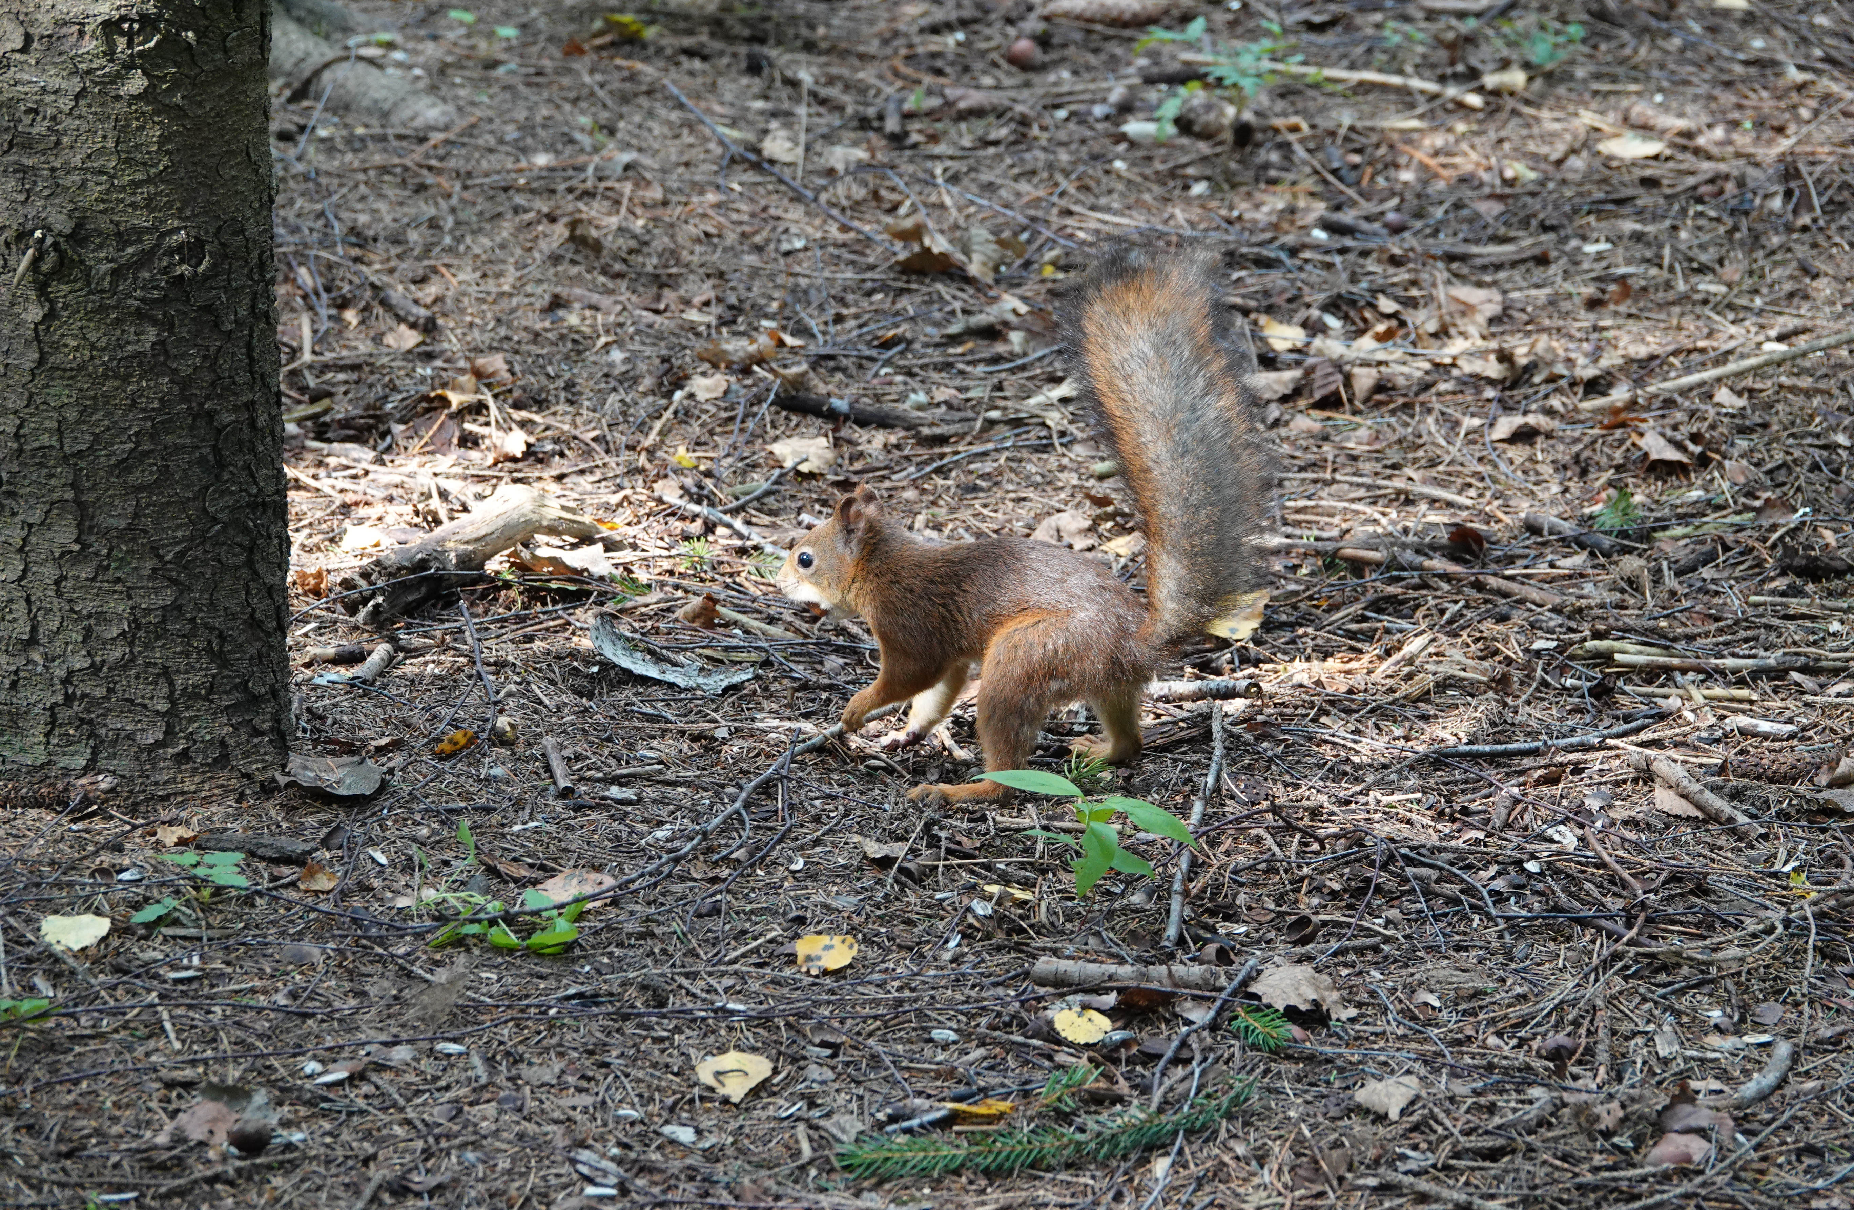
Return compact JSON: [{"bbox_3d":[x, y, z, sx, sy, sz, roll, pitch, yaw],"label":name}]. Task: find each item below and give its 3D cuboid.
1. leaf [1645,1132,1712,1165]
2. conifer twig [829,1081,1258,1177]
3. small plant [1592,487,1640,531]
[{"bbox_3d":[0.358,0.259,3.899,0.032,0.009,0.018,1,22,0],"label":"leaf"},{"bbox_3d":[0.056,0.254,3.901,0.200,0.020,0.040,-7,22,-17],"label":"conifer twig"},{"bbox_3d":[0.358,-0.050,4.258,0.026,0.016,0.023,0,25,0],"label":"small plant"}]

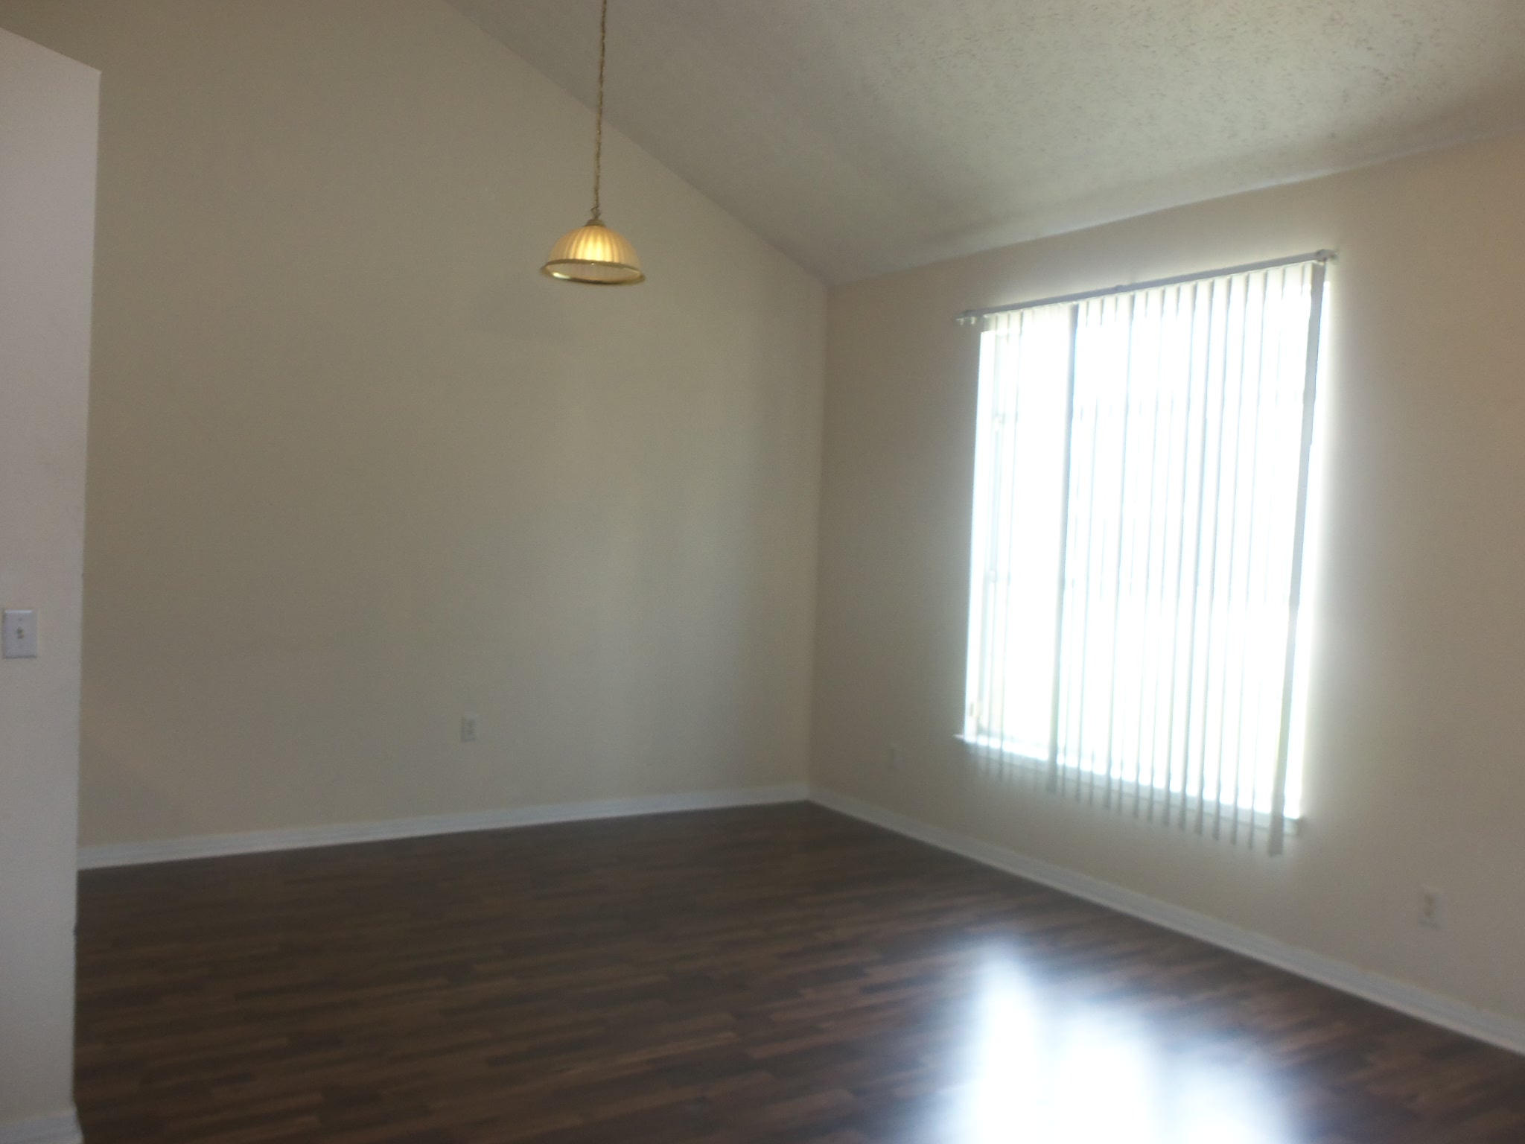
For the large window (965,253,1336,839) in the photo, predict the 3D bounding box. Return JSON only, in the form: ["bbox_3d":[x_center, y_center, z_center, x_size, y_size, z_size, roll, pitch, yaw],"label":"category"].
[{"bbox_3d":[1.424,-0.099,5.143,0.100,2.120,1.790,2,2,-34],"label":"large window"}]

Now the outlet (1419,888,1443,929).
[{"bbox_3d":[2.181,1.093,4.021,0.010,0.115,0.072,2,2,-34],"label":"outlet"}]

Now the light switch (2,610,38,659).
[{"bbox_3d":[-1.728,0.144,2.870,0.071,0.115,0.012,2,2,-34],"label":"light switch"}]

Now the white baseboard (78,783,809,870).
[{"bbox_3d":[-1.234,1.199,5.917,3.587,0.095,0.018,2,2,-34],"label":"white baseboard"}]

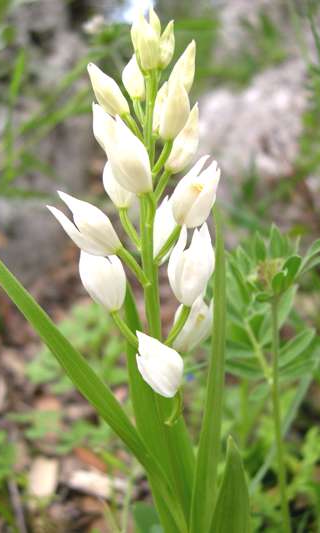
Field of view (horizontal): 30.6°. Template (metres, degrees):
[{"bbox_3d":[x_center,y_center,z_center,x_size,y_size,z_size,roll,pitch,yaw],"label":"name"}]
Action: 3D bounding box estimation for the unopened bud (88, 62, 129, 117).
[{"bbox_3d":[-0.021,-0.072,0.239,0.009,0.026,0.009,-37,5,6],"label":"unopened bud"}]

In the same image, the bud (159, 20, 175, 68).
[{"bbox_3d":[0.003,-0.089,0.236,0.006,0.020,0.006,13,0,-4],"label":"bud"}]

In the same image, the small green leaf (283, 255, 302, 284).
[{"bbox_3d":[0.067,0.003,0.300,0.008,0.018,0.005,30,11,0],"label":"small green leaf"}]

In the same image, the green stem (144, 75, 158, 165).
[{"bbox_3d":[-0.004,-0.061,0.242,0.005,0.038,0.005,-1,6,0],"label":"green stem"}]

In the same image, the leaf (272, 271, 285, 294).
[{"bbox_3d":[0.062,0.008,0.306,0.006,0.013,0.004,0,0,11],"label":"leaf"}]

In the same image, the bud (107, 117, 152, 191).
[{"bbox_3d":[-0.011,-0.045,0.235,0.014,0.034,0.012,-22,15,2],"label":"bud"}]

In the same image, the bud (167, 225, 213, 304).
[{"bbox_3d":[0.013,0.000,0.234,0.017,0.032,0.016,6,12,-11],"label":"bud"}]

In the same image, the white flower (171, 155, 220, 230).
[{"bbox_3d":[0.014,-0.030,0.234,0.017,0.028,0.015,11,12,-21],"label":"white flower"}]

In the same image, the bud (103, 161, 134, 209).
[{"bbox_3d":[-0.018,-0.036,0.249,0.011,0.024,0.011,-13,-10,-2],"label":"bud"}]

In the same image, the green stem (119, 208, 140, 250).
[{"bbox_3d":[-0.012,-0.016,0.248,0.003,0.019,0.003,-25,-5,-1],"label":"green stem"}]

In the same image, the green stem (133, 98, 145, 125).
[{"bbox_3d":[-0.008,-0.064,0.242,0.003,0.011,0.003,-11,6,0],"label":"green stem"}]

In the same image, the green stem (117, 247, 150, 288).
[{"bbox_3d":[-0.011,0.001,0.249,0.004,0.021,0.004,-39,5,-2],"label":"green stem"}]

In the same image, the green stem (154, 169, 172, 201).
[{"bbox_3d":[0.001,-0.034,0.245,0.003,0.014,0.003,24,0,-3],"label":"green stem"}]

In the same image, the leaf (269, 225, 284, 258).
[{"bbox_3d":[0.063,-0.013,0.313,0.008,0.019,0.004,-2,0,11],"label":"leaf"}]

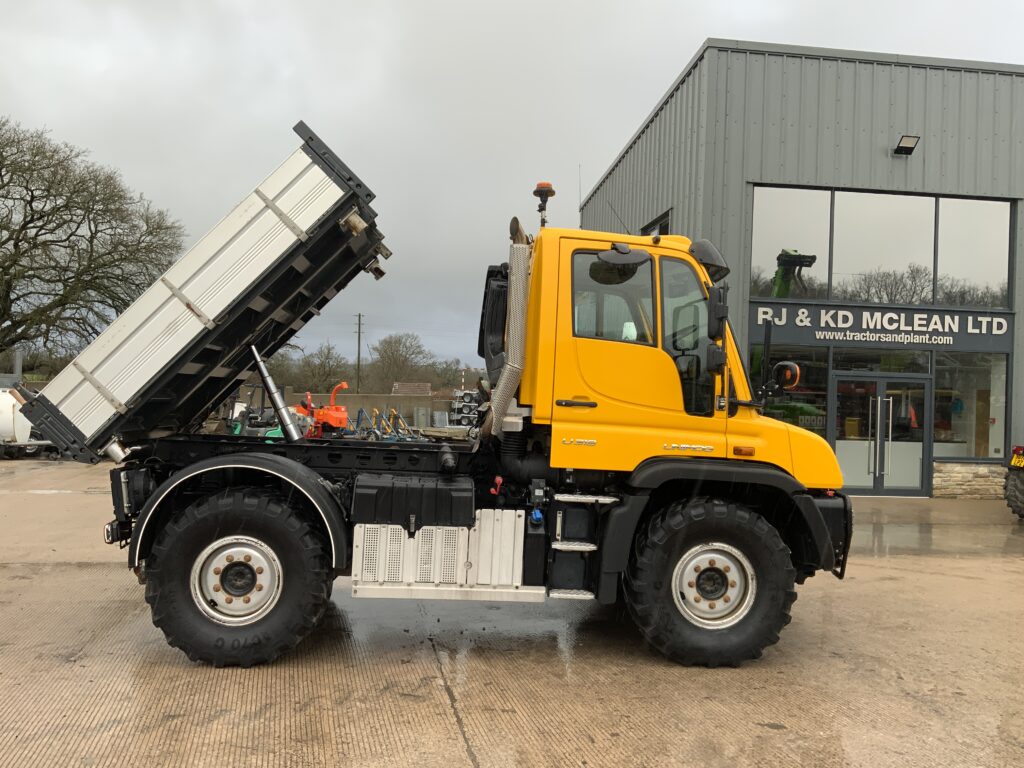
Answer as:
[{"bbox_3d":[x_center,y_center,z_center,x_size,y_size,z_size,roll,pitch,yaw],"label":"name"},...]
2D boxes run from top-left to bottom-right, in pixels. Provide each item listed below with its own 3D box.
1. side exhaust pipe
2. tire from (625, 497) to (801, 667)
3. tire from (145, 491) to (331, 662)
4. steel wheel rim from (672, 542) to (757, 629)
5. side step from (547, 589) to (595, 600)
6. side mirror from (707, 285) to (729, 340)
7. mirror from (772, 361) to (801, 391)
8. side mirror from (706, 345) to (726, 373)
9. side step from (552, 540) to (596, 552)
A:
[{"bbox_3d":[-0.029,-0.357,5.620,0.300,1.470,0.180,2,0,-7],"label":"side exhaust pipe"},{"bbox_3d":[1.293,1.313,5.727,1.075,1.075,0.390,2,0,-7],"label":"tire"},{"bbox_3d":[-1.682,1.189,5.363,1.075,1.075,0.390,2,0,-7],"label":"tire"},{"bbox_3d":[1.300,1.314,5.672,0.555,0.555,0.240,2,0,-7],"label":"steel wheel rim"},{"bbox_3d":[0.391,1.362,5.550,0.290,0.035,0.150,2,0,-7],"label":"side step"},{"bbox_3d":[1.288,-0.449,5.390,0.115,0.345,0.205,2,0,12],"label":"side mirror"},{"bbox_3d":[1.766,-0.055,5.520,0.180,0.190,0.090,2,0,-25],"label":"mirror"},{"bbox_3d":[1.285,-0.154,5.390,0.115,0.185,0.195,2,0,12],"label":"side mirror"},{"bbox_3d":[0.403,1.057,5.580,0.290,0.035,0.150,2,0,-7],"label":"side step"}]

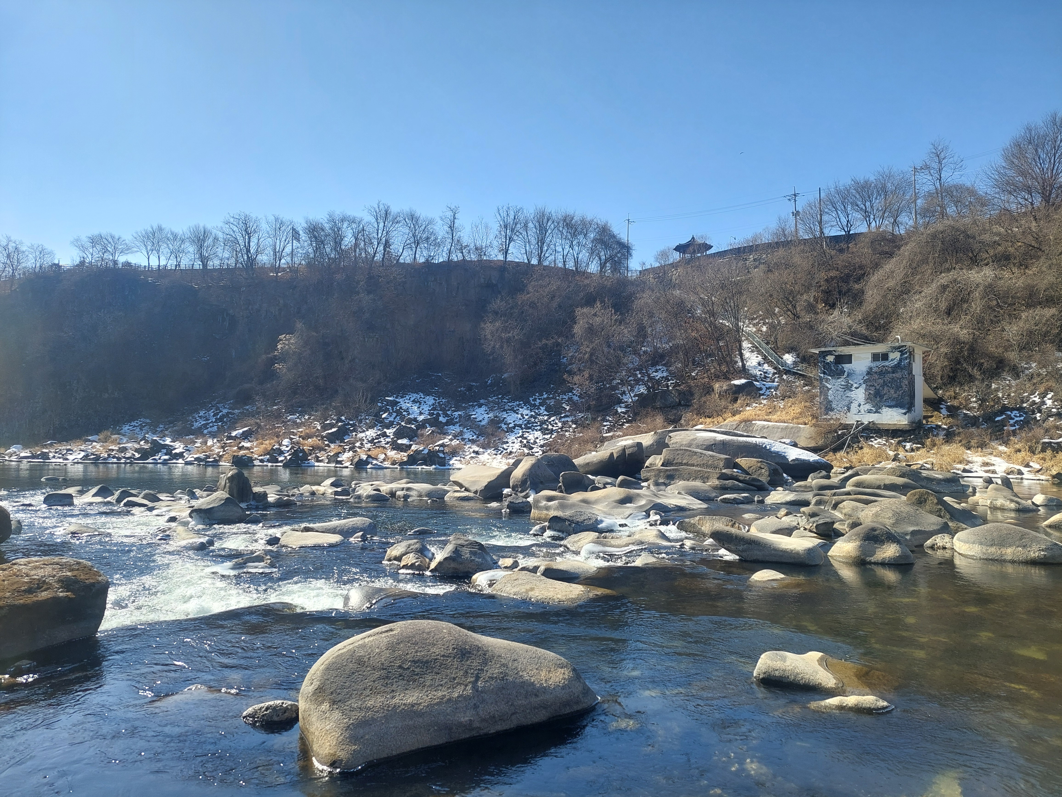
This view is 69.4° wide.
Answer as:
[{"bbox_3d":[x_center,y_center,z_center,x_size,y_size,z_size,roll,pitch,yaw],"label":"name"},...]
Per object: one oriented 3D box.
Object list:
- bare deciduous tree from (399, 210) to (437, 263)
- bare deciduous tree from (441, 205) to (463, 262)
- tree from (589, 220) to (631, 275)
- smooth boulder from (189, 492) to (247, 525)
[{"bbox_3d":[-20.673,-29.533,140.000,6.900,10.000,6.500,1,-3,0],"label":"bare deciduous tree"},{"bbox_3d":[-12.047,-24.909,116.000,3.388,8.533,3.558,0,-2,0],"label":"bare deciduous tree"},{"bbox_3d":[12.191,-23.232,118.000,6.383,8.553,6.383,0,-2,0],"label":"tree"},{"bbox_3d":[-7.494,2.657,18.400,1.350,0.850,1.100,2,-3,-20],"label":"smooth boulder"}]

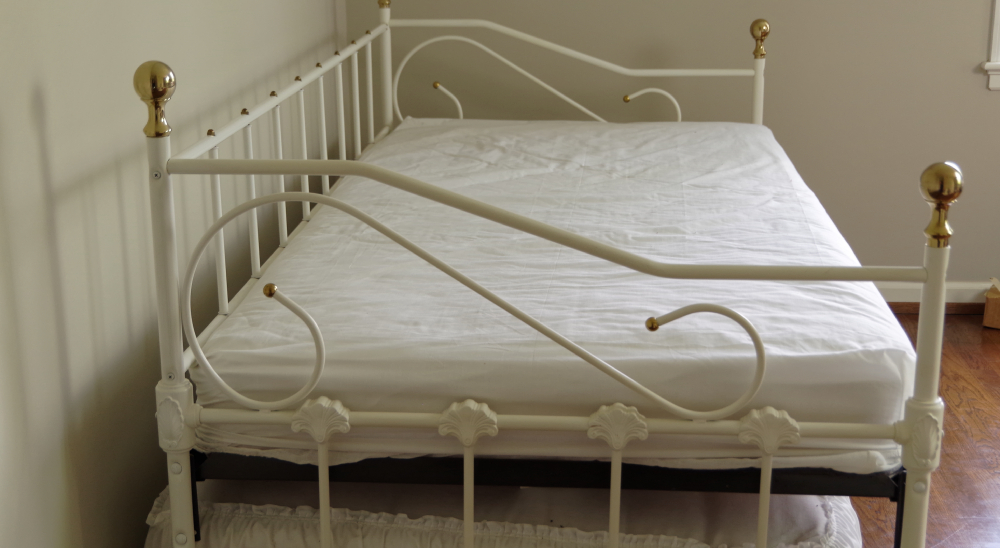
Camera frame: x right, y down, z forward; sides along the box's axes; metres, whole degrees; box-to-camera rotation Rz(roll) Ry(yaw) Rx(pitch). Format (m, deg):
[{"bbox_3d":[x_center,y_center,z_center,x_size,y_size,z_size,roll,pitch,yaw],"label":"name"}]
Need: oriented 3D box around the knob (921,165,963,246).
[{"bbox_3d":[0.582,-0.092,1.685,0.057,0.112,0.057,1,17,4],"label":"knob"}]

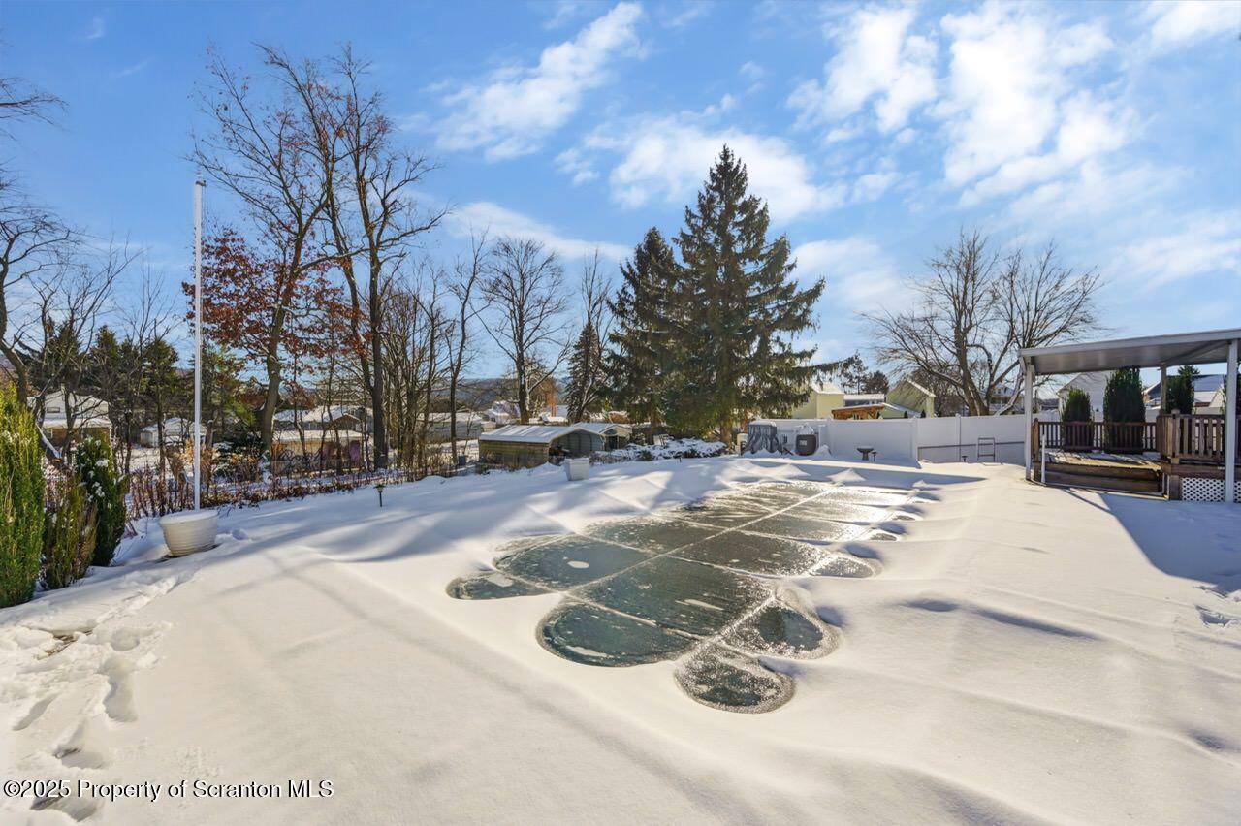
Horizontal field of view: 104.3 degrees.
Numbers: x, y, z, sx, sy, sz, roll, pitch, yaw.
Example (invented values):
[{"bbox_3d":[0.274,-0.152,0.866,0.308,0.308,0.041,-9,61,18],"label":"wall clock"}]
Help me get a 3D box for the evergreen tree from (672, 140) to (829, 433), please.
[{"bbox_3d":[5.800,-5.450,22.500,7.100,14.000,7.000,0,0,14],"label":"evergreen tree"}]

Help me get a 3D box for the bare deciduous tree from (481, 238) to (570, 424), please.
[{"bbox_3d":[-6.660,-5.430,34.000,6.300,13.900,6.000,0,0,-11],"label":"bare deciduous tree"}]

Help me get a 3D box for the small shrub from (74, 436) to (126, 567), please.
[{"bbox_3d":[-5.220,0.860,4.850,0.420,1.330,0.420,0,0,0],"label":"small shrub"}]

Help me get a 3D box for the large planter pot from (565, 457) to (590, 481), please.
[{"bbox_3d":[-0.980,1.290,11.150,0.480,0.560,0.480,0,0,-22],"label":"large planter pot"}]

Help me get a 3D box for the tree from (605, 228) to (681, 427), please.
[{"bbox_3d":[1.660,-4.930,29.000,5.100,12.500,5.000,0,0,3],"label":"tree"}]

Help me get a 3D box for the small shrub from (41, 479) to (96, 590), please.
[{"bbox_3d":[-5.170,1.130,4.530,0.420,1.080,0.440,0,0,41],"label":"small shrub"}]

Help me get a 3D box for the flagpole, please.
[{"bbox_3d":[-4.890,-0.680,5.600,0.060,4.070,0.060,0,0,0],"label":"flagpole"}]

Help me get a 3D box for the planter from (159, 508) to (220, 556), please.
[{"bbox_3d":[-4.600,1.300,5.150,0.480,0.400,0.480,0,0,0],"label":"planter"}]

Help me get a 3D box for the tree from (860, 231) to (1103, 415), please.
[{"bbox_3d":[17.300,-3.900,24.000,9.800,10.500,9.600,0,0,0],"label":"tree"}]

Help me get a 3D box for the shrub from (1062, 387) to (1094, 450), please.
[{"bbox_3d":[14.400,0.250,15.200,0.800,2.170,0.800,0,0,43],"label":"shrub"}]

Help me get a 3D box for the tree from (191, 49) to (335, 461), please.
[{"bbox_3d":[-13.700,-5.930,18.500,5.000,16.100,5.000,0,0,-37],"label":"tree"}]

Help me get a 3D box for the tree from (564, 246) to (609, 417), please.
[{"bbox_3d":[-2.420,-5.250,36.000,3.700,14.000,3.700,0,0,0],"label":"tree"}]

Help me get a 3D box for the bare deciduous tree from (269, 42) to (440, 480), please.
[{"bbox_3d":[-8.000,-4.840,15.000,5.000,13.200,5.000,0,0,0],"label":"bare deciduous tree"}]

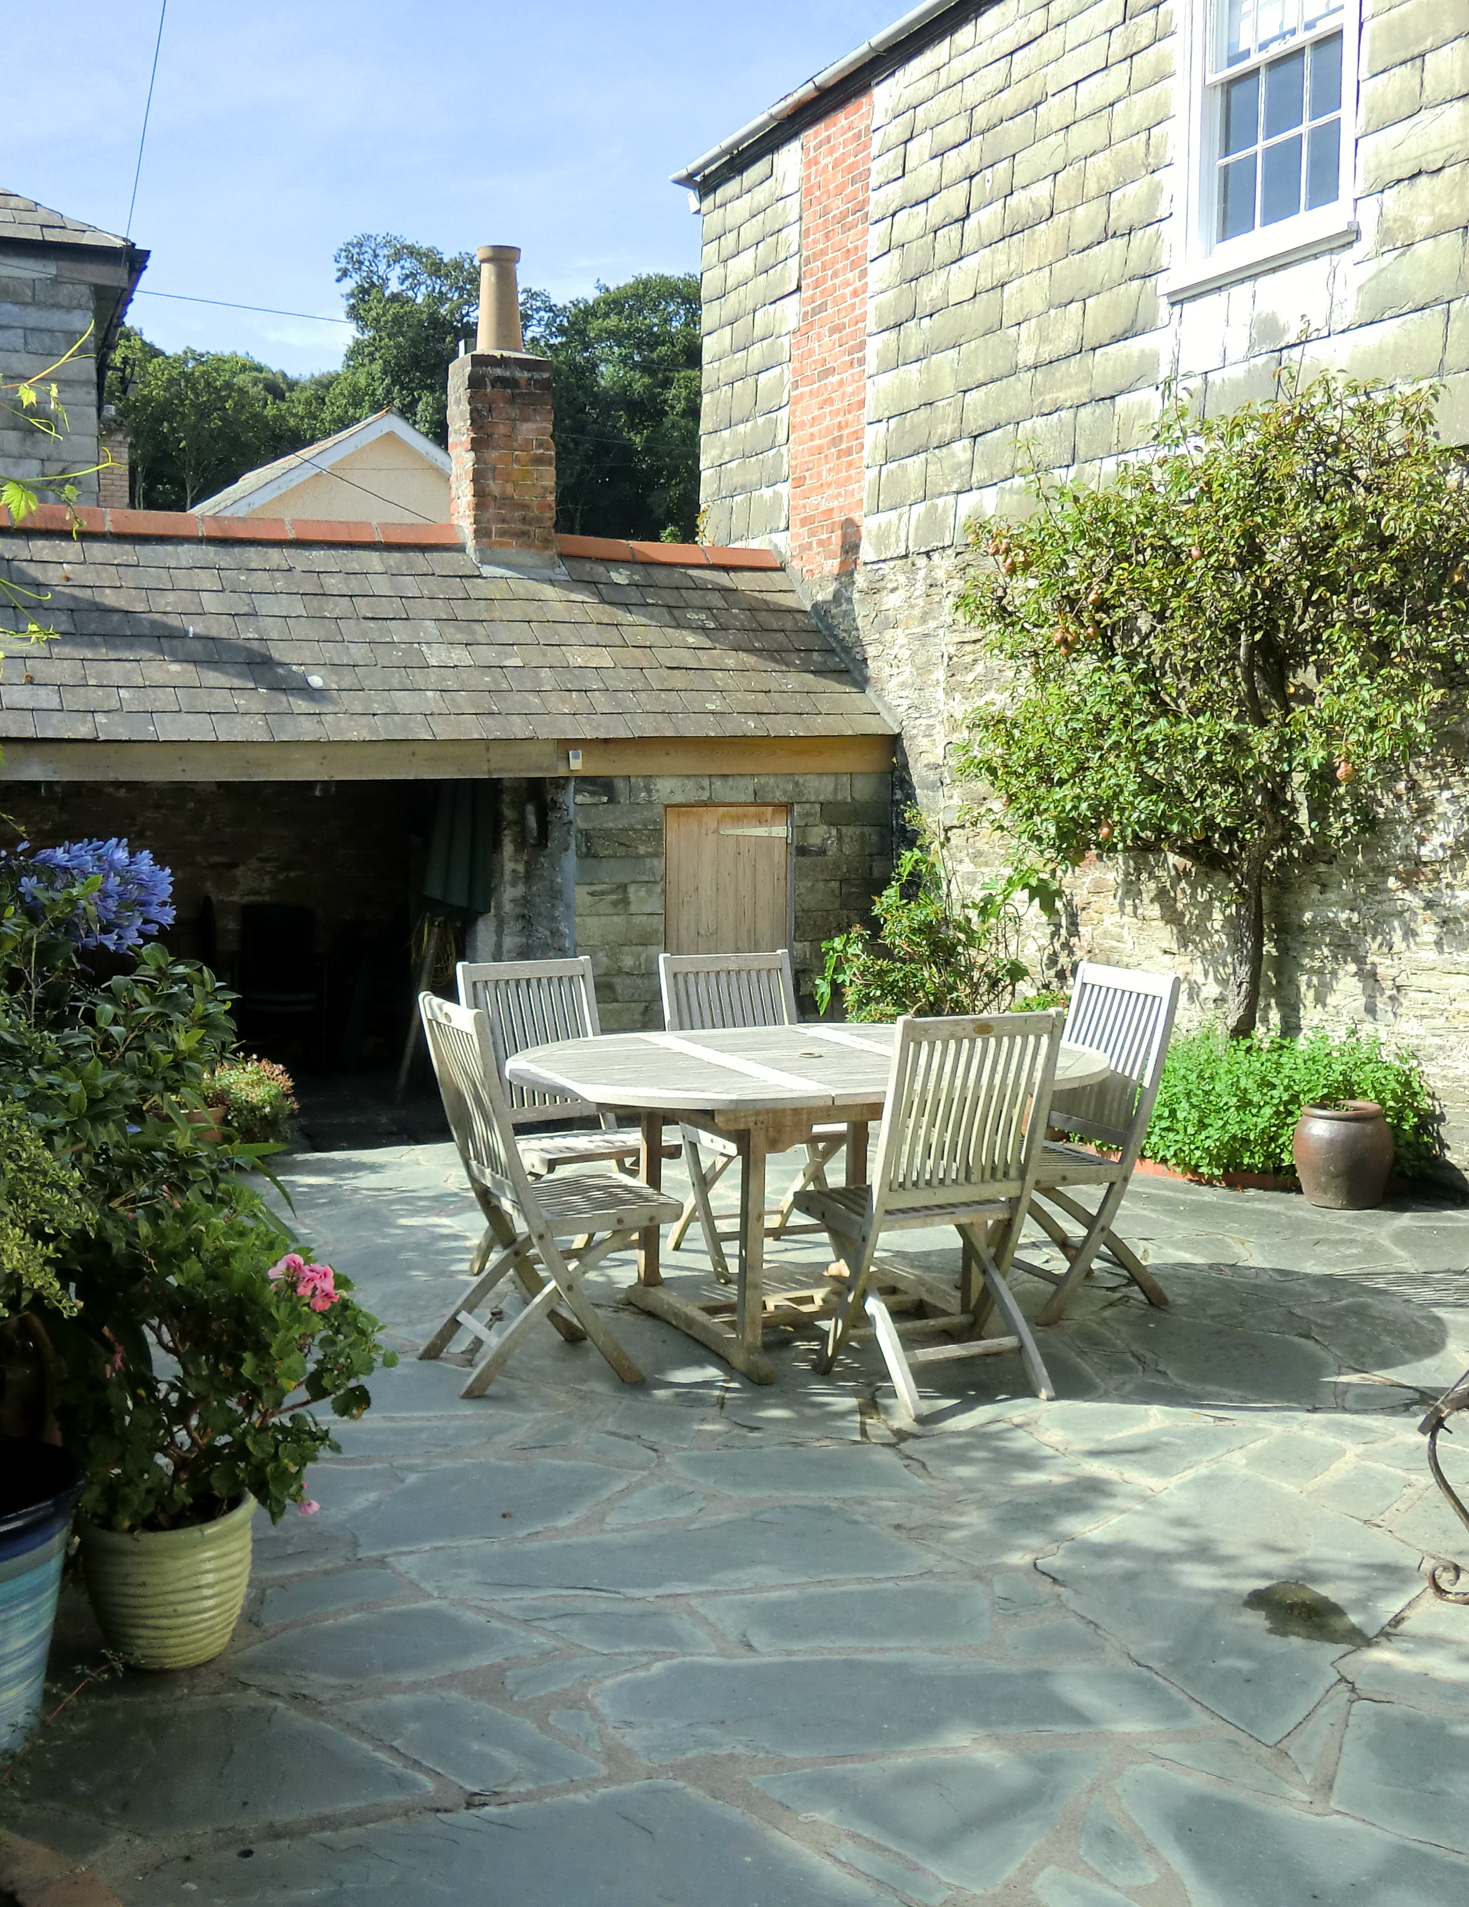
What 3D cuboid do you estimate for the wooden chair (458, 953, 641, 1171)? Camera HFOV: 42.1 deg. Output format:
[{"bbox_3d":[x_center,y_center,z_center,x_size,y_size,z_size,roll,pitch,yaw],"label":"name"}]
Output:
[{"bbox_3d":[-0.489,0.507,5.577,0.485,0.941,0.560,-3,6,-33],"label":"wooden chair"}]

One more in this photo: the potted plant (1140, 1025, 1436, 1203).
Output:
[{"bbox_3d":[2.060,0.554,7.202,0.800,0.550,1.150,-2,6,-24],"label":"potted plant"}]

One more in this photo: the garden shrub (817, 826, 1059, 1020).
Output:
[{"bbox_3d":[0.930,0.026,8.940,0.900,1.180,1.050,-2,6,-24],"label":"garden shrub"}]

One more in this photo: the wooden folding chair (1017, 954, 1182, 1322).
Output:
[{"bbox_3d":[0.902,0.522,5.425,0.560,0.941,0.485,-2,6,-24],"label":"wooden folding chair"}]

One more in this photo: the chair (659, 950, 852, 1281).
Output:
[{"bbox_3d":[0.092,0.483,5.838,0.485,0.941,0.560,-3,6,-28],"label":"chair"}]

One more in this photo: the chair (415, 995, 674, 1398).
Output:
[{"bbox_3d":[-0.468,0.578,4.811,0.560,0.941,0.485,-2,6,-25],"label":"chair"}]

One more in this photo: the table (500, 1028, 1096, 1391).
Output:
[{"bbox_3d":[0.217,0.642,5.239,1.668,0.735,1.101,-2,6,-25],"label":"table"}]

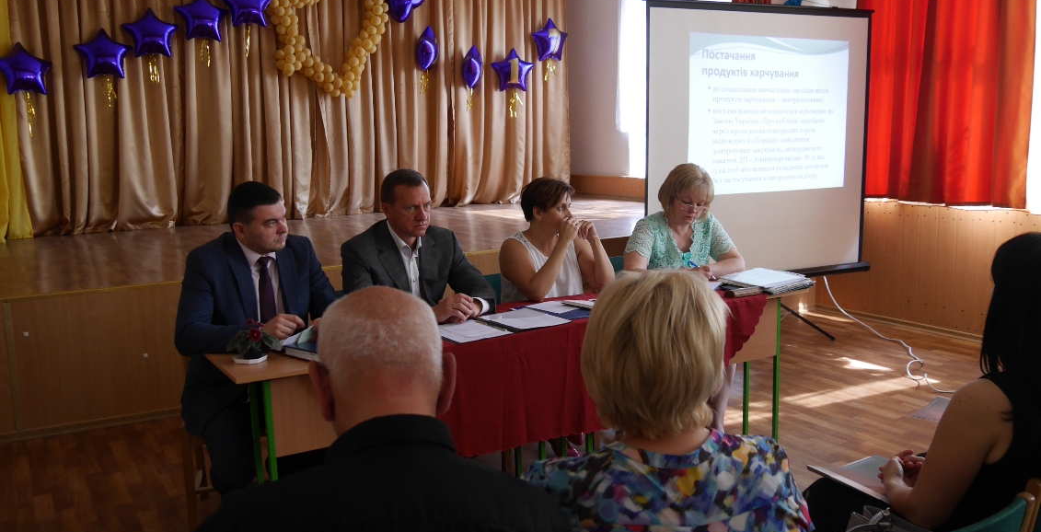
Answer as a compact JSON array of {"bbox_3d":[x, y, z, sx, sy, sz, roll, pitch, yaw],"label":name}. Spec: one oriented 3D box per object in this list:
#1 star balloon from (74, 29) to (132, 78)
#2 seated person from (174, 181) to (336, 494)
[{"bbox_3d":[-3.203,-1.624,6.922,0.430,0.390,0.150,-6,10,-29],"label":"star balloon"},{"bbox_3d":[-0.919,0.359,3.178,0.570,1.290,0.700,-6,10,-27],"label":"seated person"}]

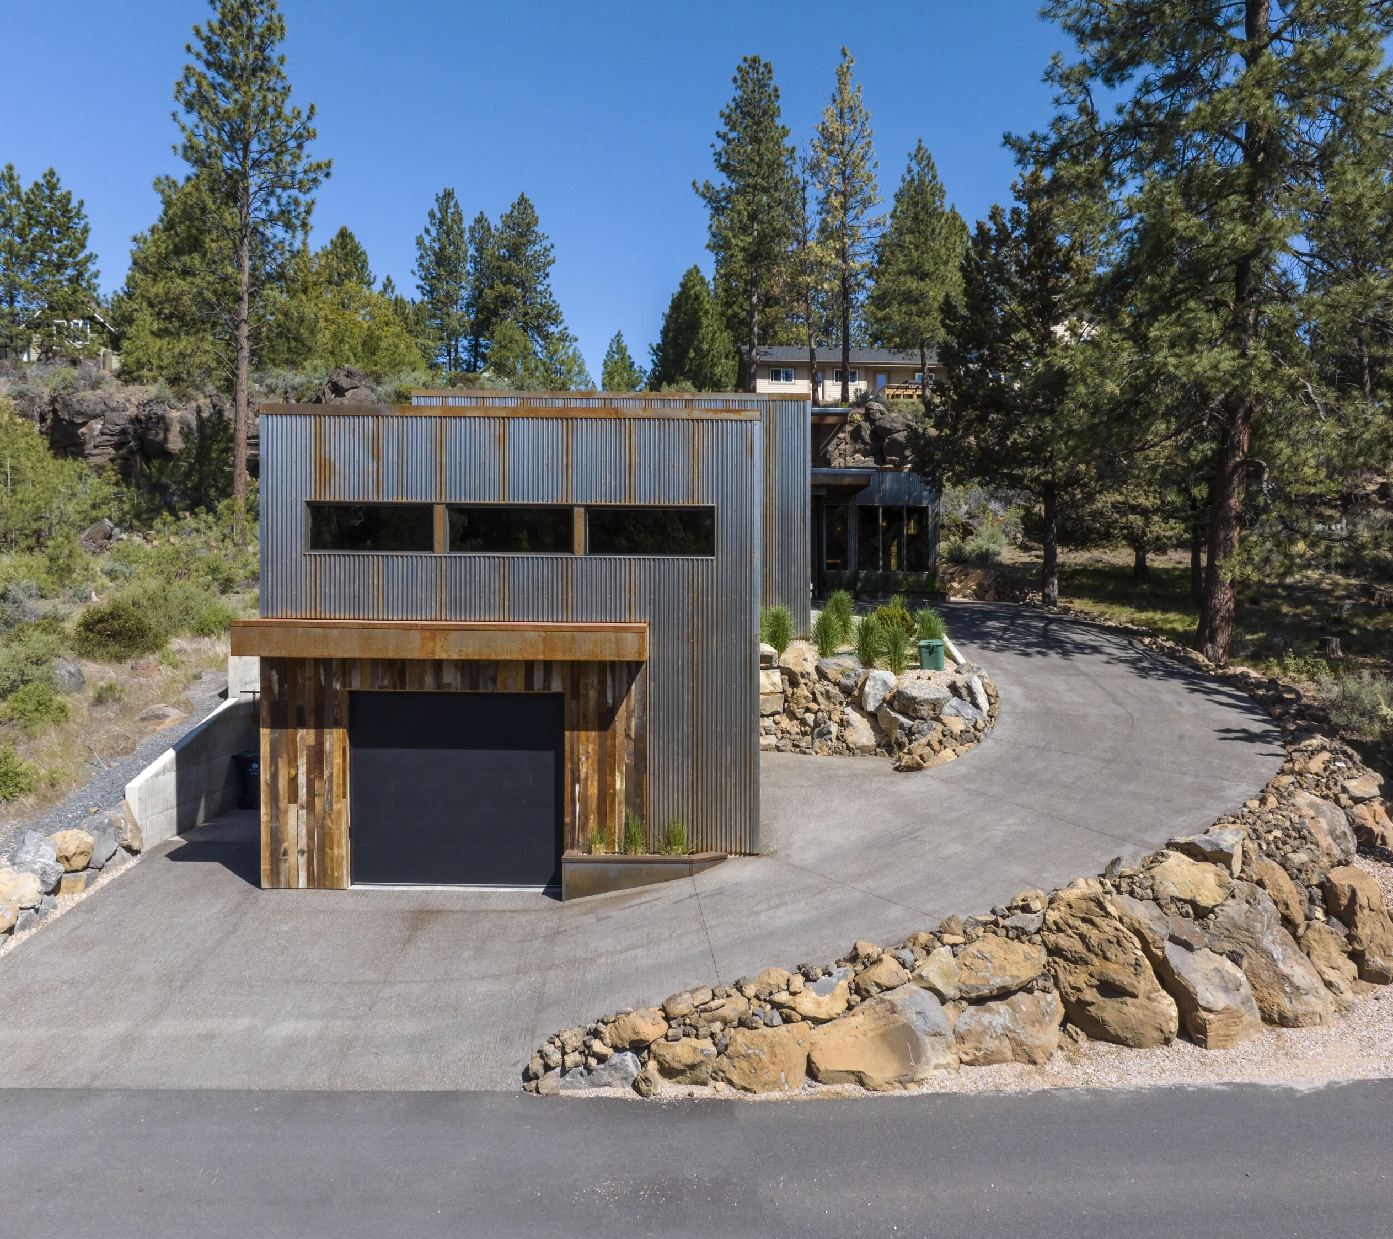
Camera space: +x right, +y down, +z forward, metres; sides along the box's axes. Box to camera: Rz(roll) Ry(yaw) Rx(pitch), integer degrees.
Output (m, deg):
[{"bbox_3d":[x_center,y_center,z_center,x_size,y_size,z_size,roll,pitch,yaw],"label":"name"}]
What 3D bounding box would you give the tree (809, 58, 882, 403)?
[{"bbox_3d":[8.856,-23.278,68.000,4.447,21.161,4.447,0,0,0],"label":"tree"}]

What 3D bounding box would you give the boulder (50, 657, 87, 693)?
[{"bbox_3d":[-12.520,1.131,22.800,0.797,0.746,0.700,0,1,0],"label":"boulder"}]

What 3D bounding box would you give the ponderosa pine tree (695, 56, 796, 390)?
[{"bbox_3d":[2.474,-19.352,57.000,5.013,17.294,4.800,0,1,0],"label":"ponderosa pine tree"}]

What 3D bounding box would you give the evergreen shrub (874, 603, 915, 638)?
[{"bbox_3d":[4.396,0.043,25.400,0.916,0.802,0.916,0,0,0],"label":"evergreen shrub"}]

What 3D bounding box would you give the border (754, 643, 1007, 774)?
[{"bbox_3d":[3.350,1.584,22.400,5.000,2.200,4.400,0,1,0],"label":"border"}]

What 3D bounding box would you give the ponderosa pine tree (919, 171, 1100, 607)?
[{"bbox_3d":[8.441,-6.224,31.000,4.893,11.783,4.800,0,1,0],"label":"ponderosa pine tree"}]

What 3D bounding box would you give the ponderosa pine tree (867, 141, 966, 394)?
[{"bbox_3d":[12.688,-20.174,66.000,5.656,14.660,5.656,0,0,0],"label":"ponderosa pine tree"}]

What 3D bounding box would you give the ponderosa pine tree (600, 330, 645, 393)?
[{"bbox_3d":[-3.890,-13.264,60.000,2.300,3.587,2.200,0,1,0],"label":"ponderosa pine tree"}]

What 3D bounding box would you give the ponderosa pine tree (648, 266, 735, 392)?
[{"bbox_3d":[-0.271,-14.990,60.000,4.533,7.038,4.400,0,1,0],"label":"ponderosa pine tree"}]

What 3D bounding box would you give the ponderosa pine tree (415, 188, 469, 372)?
[{"bbox_3d":[-18.214,-24.047,82.000,3.791,13.596,3.800,0,1,0],"label":"ponderosa pine tree"}]

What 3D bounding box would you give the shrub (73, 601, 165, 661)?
[{"bbox_3d":[-11.881,0.213,23.600,1.724,1.162,1.638,0,0,0],"label":"shrub"}]

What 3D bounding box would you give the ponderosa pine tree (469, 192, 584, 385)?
[{"bbox_3d":[-12.265,-24.065,84.000,7.927,14.301,7.531,0,0,0],"label":"ponderosa pine tree"}]

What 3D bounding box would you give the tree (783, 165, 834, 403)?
[{"bbox_3d":[6.170,-18.804,64.000,2.742,13.566,2.742,0,0,0],"label":"tree"}]

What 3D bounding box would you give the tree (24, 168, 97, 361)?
[{"bbox_3d":[-34.949,-19.470,63.000,4.191,10.730,4.100,0,1,0],"label":"tree"}]

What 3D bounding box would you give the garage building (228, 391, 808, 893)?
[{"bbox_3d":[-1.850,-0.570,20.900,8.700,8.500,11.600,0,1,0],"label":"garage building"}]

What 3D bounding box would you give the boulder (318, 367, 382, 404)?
[{"bbox_3d":[-14.559,-9.691,48.000,2.652,1.787,2.200,0,1,0],"label":"boulder"}]

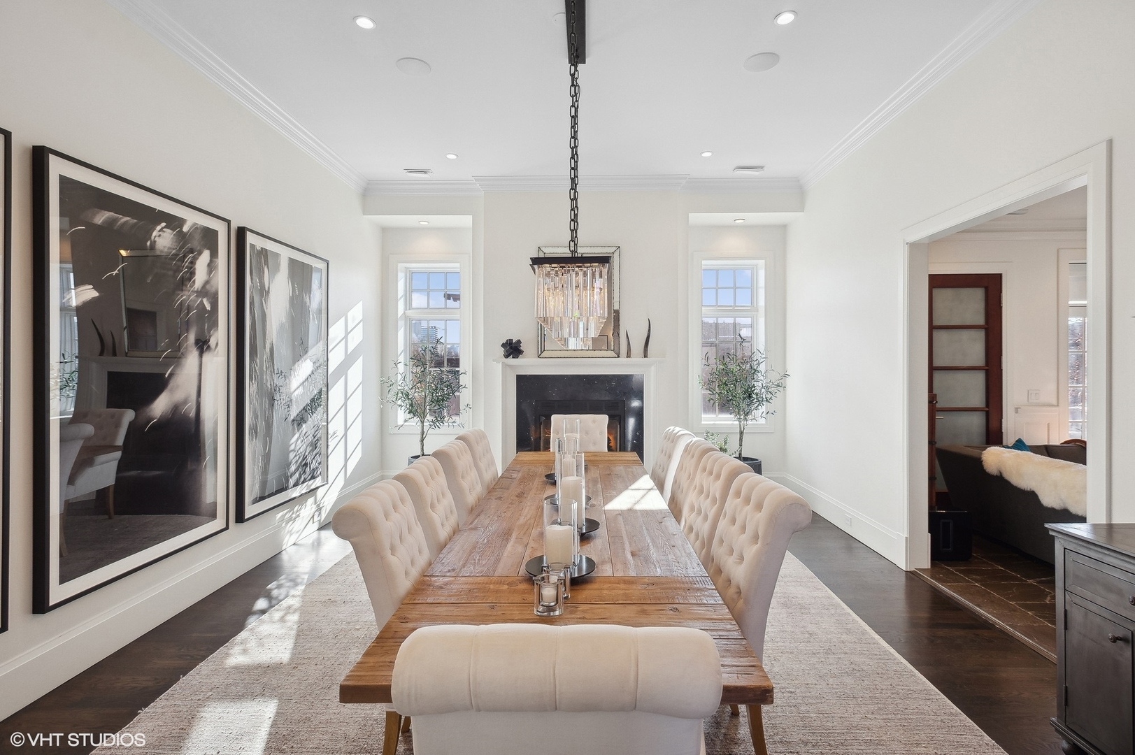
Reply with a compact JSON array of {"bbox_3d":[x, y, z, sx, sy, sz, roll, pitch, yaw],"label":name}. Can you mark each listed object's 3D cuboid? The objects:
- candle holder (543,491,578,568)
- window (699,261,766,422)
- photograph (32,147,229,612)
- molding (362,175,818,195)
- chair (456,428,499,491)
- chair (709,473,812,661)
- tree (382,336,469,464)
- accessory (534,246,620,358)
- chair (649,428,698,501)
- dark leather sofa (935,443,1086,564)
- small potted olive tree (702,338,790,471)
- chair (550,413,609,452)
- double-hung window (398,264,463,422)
[{"bbox_3d":[-0.024,0.557,1.950,0.124,0.245,0.124,0,1,0],"label":"candle holder"},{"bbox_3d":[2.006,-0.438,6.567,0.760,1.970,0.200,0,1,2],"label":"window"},{"bbox_3d":[-2.350,-0.003,3.030,0.055,2.100,1.250,0,1,2],"label":"photograph"},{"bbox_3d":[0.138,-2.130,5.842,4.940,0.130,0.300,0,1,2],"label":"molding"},{"bbox_3d":[-0.385,0.925,3.748,0.705,1.065,0.560,0,1,2],"label":"chair"},{"bbox_3d":[0.525,0.950,2.160,0.680,1.020,0.570,0,1,2],"label":"chair"},{"bbox_3d":[-1.643,0.460,6.156,0.960,1.875,0.820,0,1,2],"label":"tree"},{"bbox_3d":[0.130,-0.842,5.950,0.900,1.230,0.060,0,-3,2],"label":"accessory"},{"bbox_3d":[0.539,0.923,3.826,0.705,1.065,0.560,0,1,2],"label":"chair"},{"bbox_3d":[3.670,1.030,3.600,1.000,0.800,2.200,0,1,2],"label":"dark leather sofa"},{"bbox_3d":[1.927,0.470,5.850,0.900,1.800,0.870,0,1,2],"label":"small potted olive tree"},{"bbox_3d":[0.112,0.894,4.962,0.560,1.065,0.720,0,1,2],"label":"chair"},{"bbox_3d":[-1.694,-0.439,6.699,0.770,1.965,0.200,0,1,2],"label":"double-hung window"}]

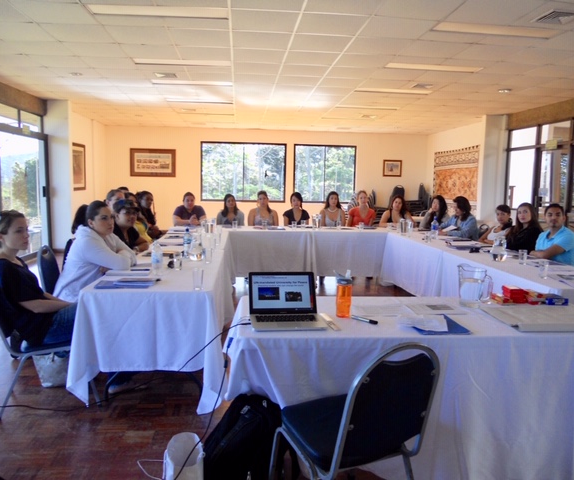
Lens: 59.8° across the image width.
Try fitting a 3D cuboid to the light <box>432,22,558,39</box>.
[{"bbox_3d":[1.944,-1.969,4.638,1.220,0.070,0.300,1,6,-5],"label":"light"}]

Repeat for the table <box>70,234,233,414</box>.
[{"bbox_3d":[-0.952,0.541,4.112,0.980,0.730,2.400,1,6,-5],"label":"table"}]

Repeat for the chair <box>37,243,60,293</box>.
[{"bbox_3d":[-1.585,0.490,3.914,0.600,0.890,0.460,0,6,-7],"label":"chair"}]

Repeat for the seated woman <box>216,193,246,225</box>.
[{"bbox_3d":[-0.892,-0.106,7.957,0.480,1.250,0.660,0,6,-8],"label":"seated woman"}]

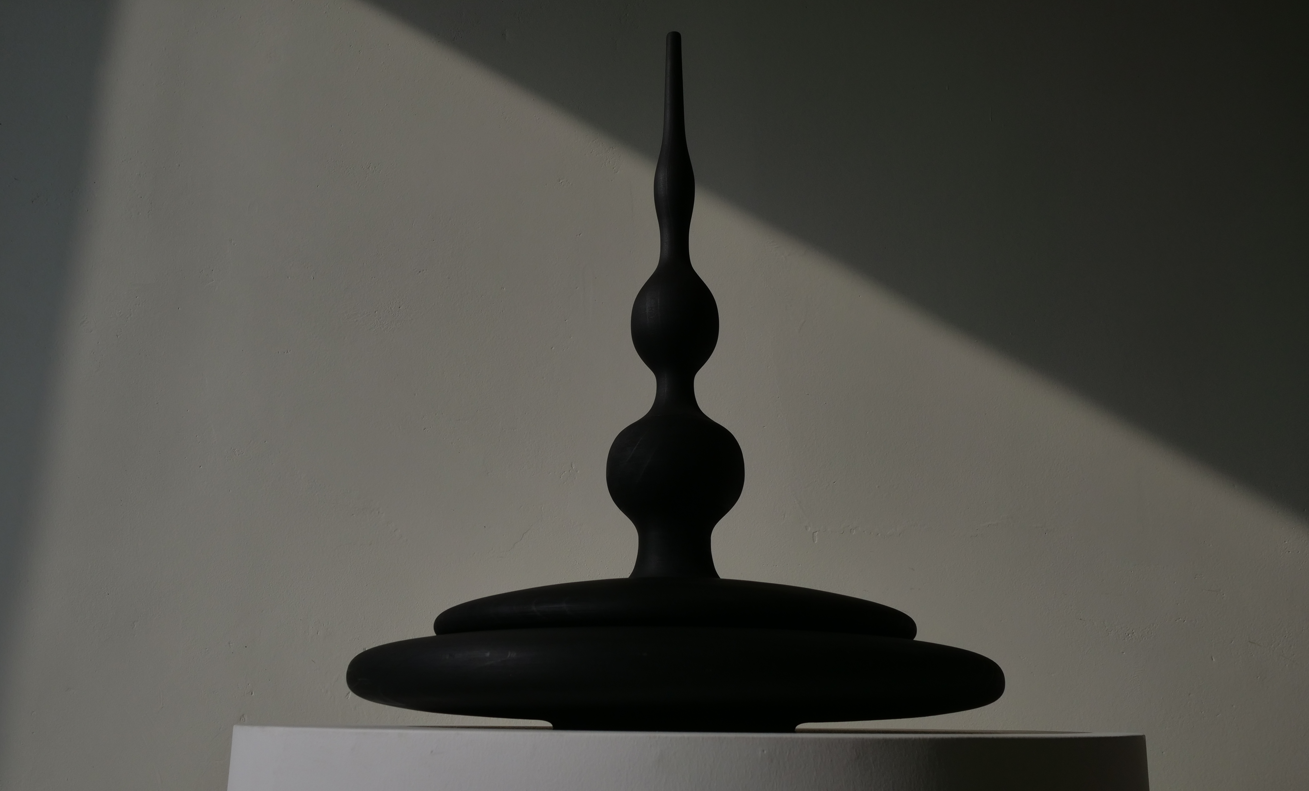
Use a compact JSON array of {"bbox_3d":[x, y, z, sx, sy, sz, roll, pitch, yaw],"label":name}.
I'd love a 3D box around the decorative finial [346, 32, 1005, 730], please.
[{"bbox_3d":[0.017,-0.036,0.915,0.471,0.586,0.471,0,-16,0],"label":"decorative finial"}]

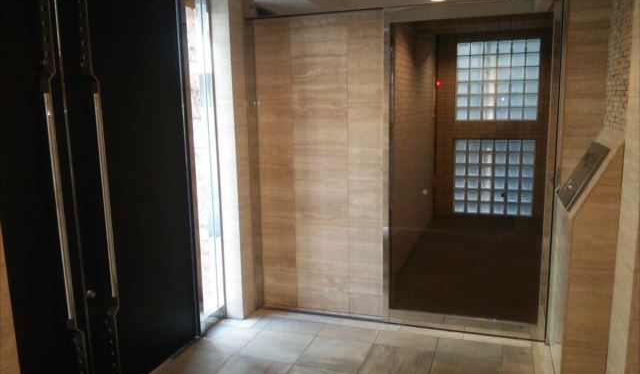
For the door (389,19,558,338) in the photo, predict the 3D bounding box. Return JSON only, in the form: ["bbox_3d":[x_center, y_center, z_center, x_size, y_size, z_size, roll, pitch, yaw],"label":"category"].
[{"bbox_3d":[0.939,-0.063,3.606,1.040,2.088,0.060,2,11,19],"label":"door"}]

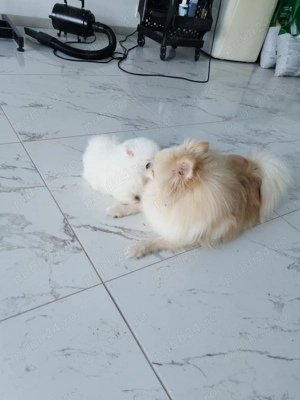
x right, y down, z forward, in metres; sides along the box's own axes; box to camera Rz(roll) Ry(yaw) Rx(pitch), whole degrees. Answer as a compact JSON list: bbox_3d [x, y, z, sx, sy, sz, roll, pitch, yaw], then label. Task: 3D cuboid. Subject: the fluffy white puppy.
[{"bbox_3d":[-0.072,-0.086,0.811,0.207,0.162,0.138,21,38,9],"label":"fluffy white puppy"}]

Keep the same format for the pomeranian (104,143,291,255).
[{"bbox_3d":[0.142,-0.031,0.755,0.468,0.228,0.216,-10,43,-28],"label":"pomeranian"}]

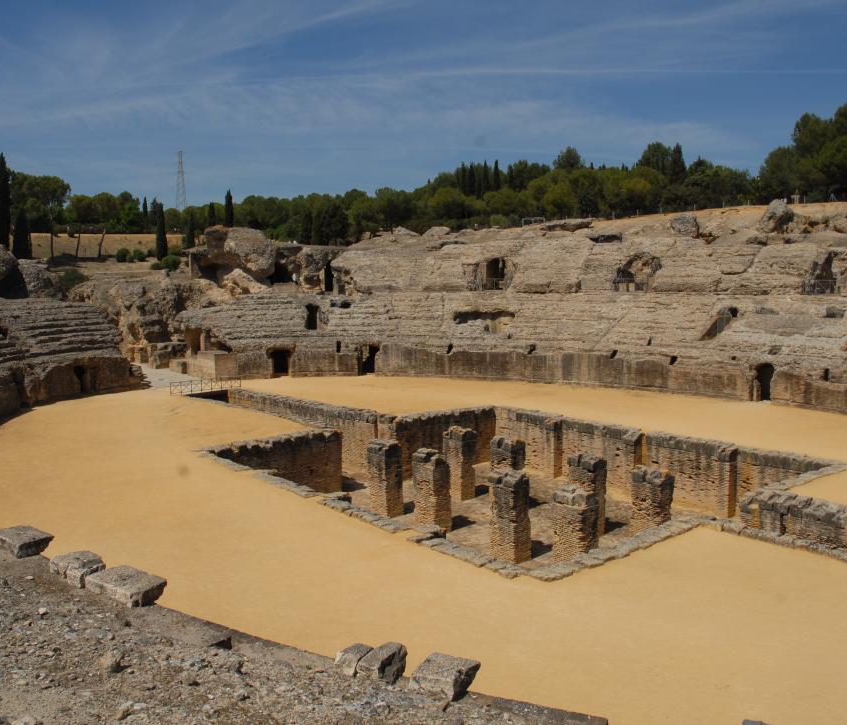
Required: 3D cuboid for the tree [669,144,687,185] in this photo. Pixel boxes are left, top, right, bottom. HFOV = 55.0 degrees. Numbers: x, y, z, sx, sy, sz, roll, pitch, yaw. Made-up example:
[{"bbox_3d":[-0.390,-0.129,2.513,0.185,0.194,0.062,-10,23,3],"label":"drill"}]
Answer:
[{"bbox_3d":[40.111,-30.715,128.420,2.563,7.738,2.563,2,6,17],"label":"tree"}]

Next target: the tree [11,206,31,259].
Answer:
[{"bbox_3d":[-49.256,-15.778,99.515,2.089,6.545,2.089,-3,6,-26],"label":"tree"}]

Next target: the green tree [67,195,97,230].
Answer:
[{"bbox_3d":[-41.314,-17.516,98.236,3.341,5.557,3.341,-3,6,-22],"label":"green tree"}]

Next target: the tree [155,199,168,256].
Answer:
[{"bbox_3d":[-32.425,-16.398,100.642,1.531,7.302,1.531,-2,6,-18],"label":"tree"}]

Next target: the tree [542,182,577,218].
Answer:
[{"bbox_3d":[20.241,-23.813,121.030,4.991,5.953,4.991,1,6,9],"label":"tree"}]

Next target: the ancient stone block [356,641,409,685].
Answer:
[{"bbox_3d":[-0.652,4.902,13.171,0.420,0.400,0.780,3,6,27],"label":"ancient stone block"}]

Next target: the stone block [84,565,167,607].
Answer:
[{"bbox_3d":[-5.099,3.814,13.936,1.214,0.250,0.740,4,7,34],"label":"stone block"}]

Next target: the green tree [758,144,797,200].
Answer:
[{"bbox_3d":[43.350,-23.009,99.303,4.494,6.610,4.494,2,6,23],"label":"green tree"}]

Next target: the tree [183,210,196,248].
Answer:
[{"bbox_3d":[-35.723,-20.059,123.617,1.754,6.016,1.754,-2,6,-16],"label":"tree"}]

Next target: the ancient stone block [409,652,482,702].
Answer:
[{"bbox_3d":[0.348,4.950,12.834,0.760,0.360,0.780,3,6,25],"label":"ancient stone block"}]

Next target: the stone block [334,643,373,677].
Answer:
[{"bbox_3d":[-1.147,4.902,13.432,0.420,0.340,0.520,3,7,30],"label":"stone block"}]

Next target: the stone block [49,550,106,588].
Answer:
[{"bbox_3d":[-7.467,4.479,17.610,1.080,0.380,0.720,4,7,32],"label":"stone block"}]

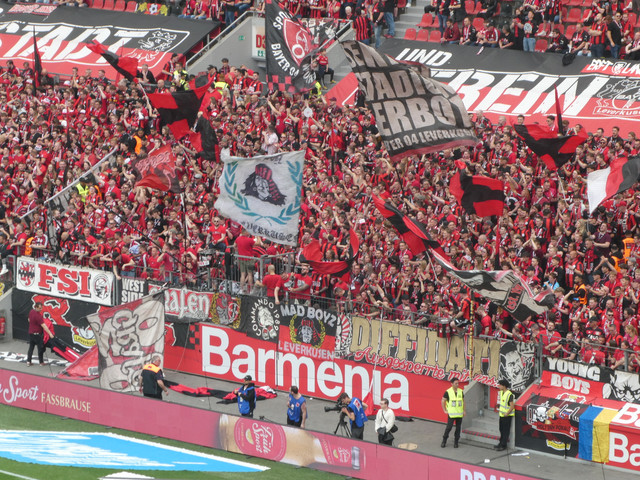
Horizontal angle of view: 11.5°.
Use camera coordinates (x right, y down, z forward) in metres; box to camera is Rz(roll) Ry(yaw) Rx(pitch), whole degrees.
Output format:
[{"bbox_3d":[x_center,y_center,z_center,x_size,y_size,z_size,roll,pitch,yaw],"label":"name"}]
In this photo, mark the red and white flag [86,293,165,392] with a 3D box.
[{"bbox_3d":[-5.448,2.850,89.300,2.300,2.800,0.500,4,10,24],"label":"red and white flag"}]

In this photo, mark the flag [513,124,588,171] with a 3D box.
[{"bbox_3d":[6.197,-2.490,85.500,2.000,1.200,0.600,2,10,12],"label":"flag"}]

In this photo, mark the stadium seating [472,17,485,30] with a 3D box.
[{"bbox_3d":[4.904,-6.700,98.400,0.450,0.420,0.400,8,13,41],"label":"stadium seating"}]

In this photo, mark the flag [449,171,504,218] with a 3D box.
[{"bbox_3d":[4.269,-1.260,86.200,1.550,1.300,0.500,3,10,20],"label":"flag"}]

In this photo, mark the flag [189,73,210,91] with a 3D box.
[{"bbox_3d":[-3.698,-4.865,97.600,0.700,0.600,0.300,2,10,11],"label":"flag"}]

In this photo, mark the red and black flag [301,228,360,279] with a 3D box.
[{"bbox_3d":[0.286,0.368,86.700,1.650,1.400,0.600,2,10,11],"label":"red and black flag"}]

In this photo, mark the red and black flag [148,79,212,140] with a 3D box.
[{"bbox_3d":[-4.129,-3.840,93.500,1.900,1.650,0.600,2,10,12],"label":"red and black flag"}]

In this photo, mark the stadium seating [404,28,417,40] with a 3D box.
[{"bbox_3d":[2.937,-6.653,103.200,0.440,0.430,0.400,8,13,41],"label":"stadium seating"}]

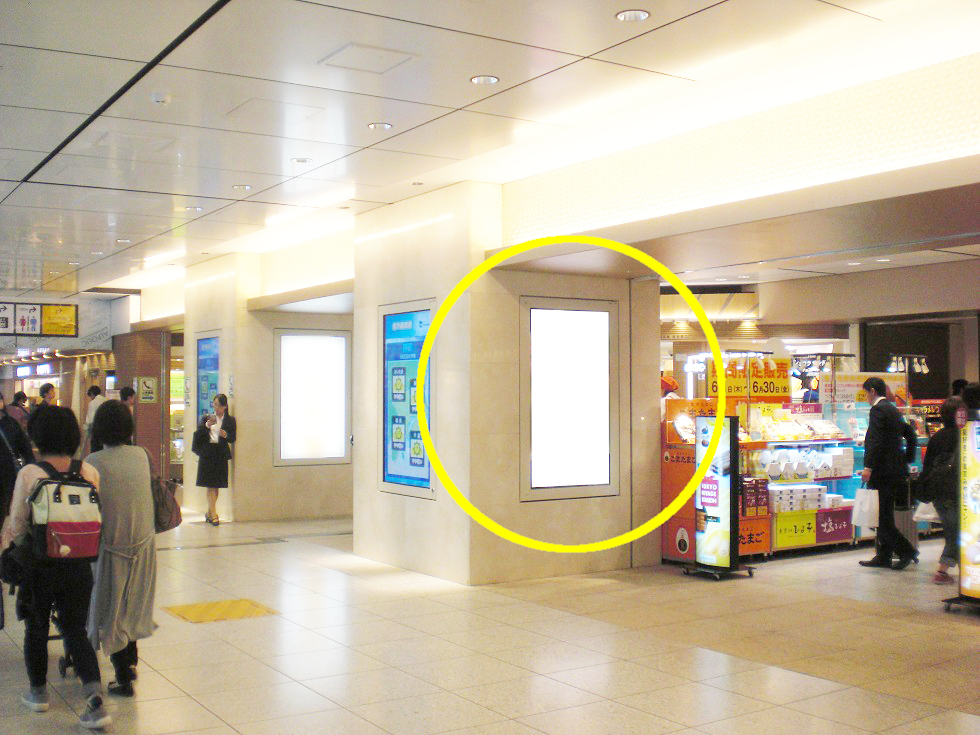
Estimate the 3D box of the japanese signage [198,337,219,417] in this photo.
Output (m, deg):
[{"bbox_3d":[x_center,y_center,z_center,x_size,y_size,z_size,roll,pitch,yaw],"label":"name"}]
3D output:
[{"bbox_3d":[-3.728,0.416,14.229,0.070,1.560,0.860,1,-2,-35],"label":"japanese signage"}]

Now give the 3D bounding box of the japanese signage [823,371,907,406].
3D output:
[{"bbox_3d":[4.463,0.250,12.781,1.668,0.380,0.040,1,-2,-35],"label":"japanese signage"}]

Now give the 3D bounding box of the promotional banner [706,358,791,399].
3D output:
[{"bbox_3d":[2.823,0.127,11.656,1.317,0.460,0.040,1,-2,-35],"label":"promotional banner"}]

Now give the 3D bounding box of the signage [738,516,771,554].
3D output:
[{"bbox_3d":[2.403,1.605,10.251,0.799,0.341,0.040,1,-2,-35],"label":"signage"}]

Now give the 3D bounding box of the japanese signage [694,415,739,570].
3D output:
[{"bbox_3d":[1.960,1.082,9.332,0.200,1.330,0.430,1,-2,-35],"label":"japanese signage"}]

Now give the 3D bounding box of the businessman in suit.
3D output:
[{"bbox_3d":[3.647,0.950,9.876,0.520,1.730,0.520,-1,-2,21],"label":"businessman in suit"}]

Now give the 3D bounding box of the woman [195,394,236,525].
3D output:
[{"bbox_3d":[-3.408,1.134,13.324,0.470,1.600,0.330,-1,-2,14],"label":"woman"}]

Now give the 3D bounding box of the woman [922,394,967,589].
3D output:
[{"bbox_3d":[3.858,1.020,9.040,0.480,1.540,0.460,0,-2,-18],"label":"woman"}]

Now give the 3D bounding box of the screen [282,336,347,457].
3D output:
[{"bbox_3d":[-2.289,0.393,14.031,0.922,1.610,0.070,1,-2,-35],"label":"screen"}]

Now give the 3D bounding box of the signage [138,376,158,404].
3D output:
[{"bbox_3d":[-5.610,0.378,17.683,0.290,0.427,0.020,1,-2,-35],"label":"signage"}]

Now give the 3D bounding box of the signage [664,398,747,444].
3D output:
[{"bbox_3d":[2.024,0.512,10.200,0.720,0.440,0.050,-1,-2,20],"label":"signage"}]

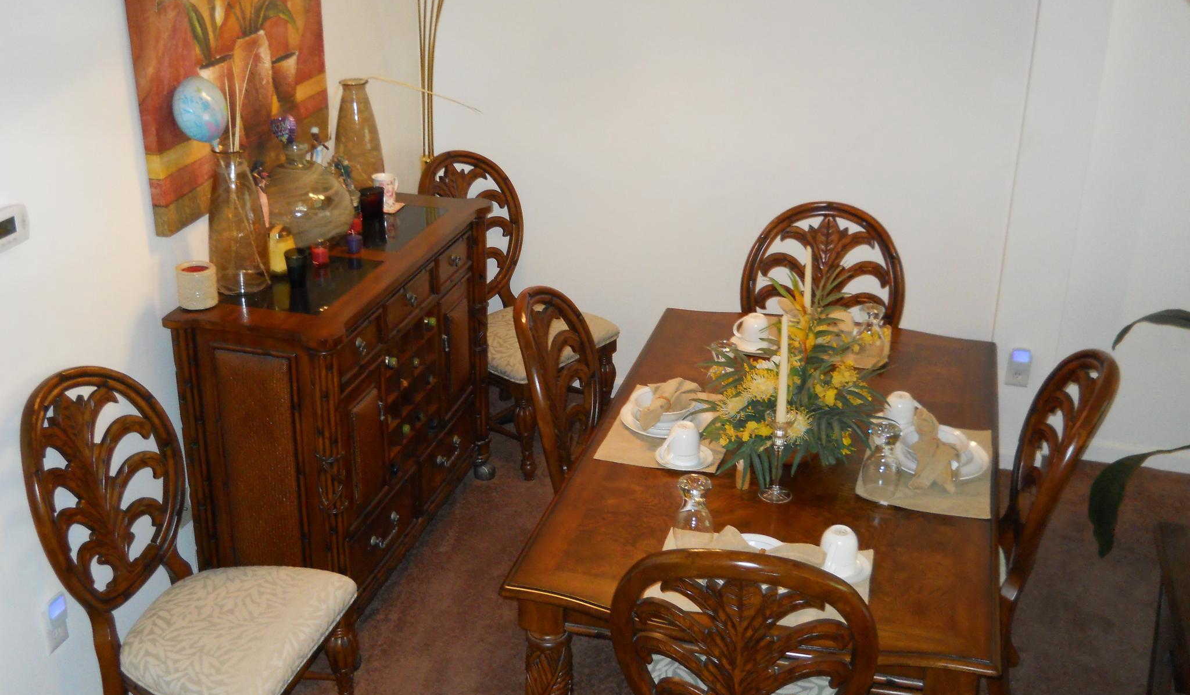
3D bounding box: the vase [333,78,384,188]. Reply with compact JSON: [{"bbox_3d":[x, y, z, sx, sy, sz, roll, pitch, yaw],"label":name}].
[{"bbox_3d":[-0.799,-0.689,4.277,0.166,0.412,0.166,6,24,14],"label":"vase"}]

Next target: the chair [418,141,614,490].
[{"bbox_3d":[-0.303,-0.153,4.771,0.609,1.082,0.536,18,29,35],"label":"chair"}]

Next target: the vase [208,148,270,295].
[{"bbox_3d":[-1.000,-0.351,3.535,0.159,0.387,0.159,6,24,14],"label":"vase"}]

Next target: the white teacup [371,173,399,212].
[{"bbox_3d":[-0.704,-0.516,4.264,0.093,0.105,0.078,6,24,14],"label":"white teacup"}]

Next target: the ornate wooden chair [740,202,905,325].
[{"bbox_3d":[0.695,0.132,4.117,0.536,1.082,0.609,6,24,14],"label":"ornate wooden chair"}]

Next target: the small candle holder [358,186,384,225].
[{"bbox_3d":[-0.730,-0.469,4.170,0.084,0.095,0.084,6,24,14],"label":"small candle holder"}]

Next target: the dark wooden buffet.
[{"bbox_3d":[-0.741,0.194,4.048,0.528,1.024,1.287,6,24,14],"label":"dark wooden buffet"}]

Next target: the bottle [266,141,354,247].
[{"bbox_3d":[-0.877,-0.472,3.913,0.265,0.305,0.265,0,24,0],"label":"bottle"}]

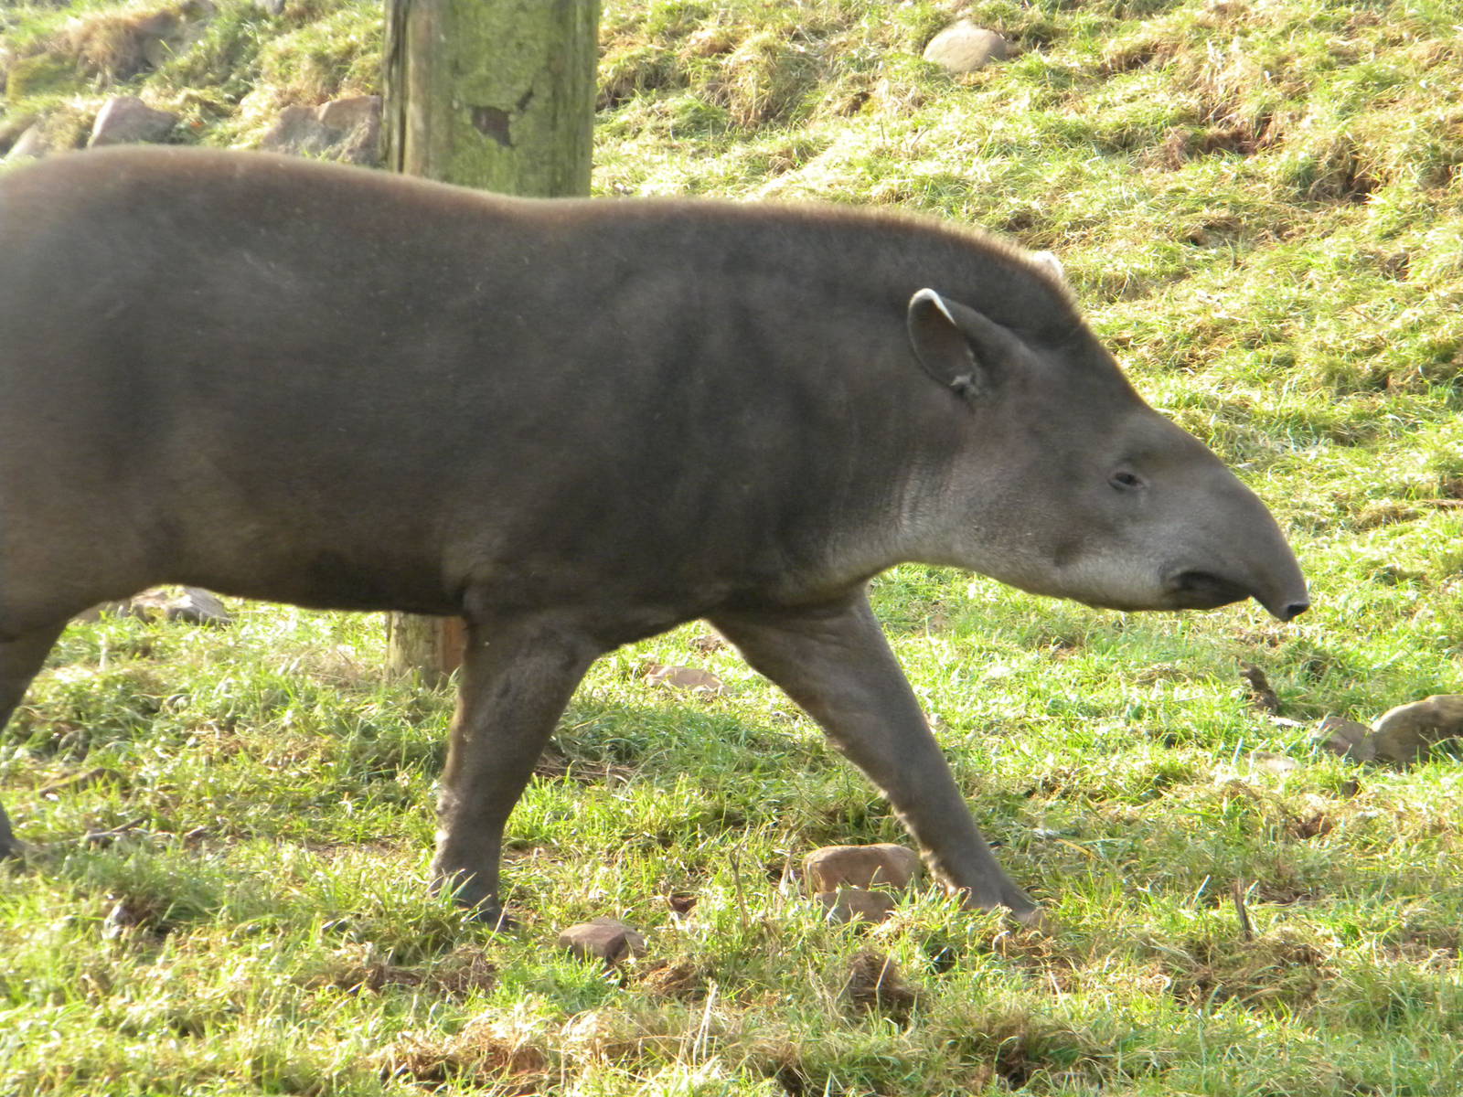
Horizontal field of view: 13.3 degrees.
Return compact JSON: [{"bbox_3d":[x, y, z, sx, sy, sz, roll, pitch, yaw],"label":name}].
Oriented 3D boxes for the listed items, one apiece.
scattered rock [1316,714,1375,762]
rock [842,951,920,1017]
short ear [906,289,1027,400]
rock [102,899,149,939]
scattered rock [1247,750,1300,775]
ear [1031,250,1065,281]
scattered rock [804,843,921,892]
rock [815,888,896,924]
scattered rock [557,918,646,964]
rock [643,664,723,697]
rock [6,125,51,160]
[{"bbox_3d":[0.835,0.259,8.500,0.085,0.060,0.070,0,8,0],"label":"scattered rock"},{"bbox_3d":[0.166,0.485,6.960,0.092,0.068,0.075,0,8,0],"label":"rock"},{"bbox_3d":[0.273,-0.237,7.270,0.120,0.122,0.080,3,9,22],"label":"short ear"},{"bbox_3d":[-0.710,0.435,7.330,0.055,0.043,0.050,0,8,0],"label":"rock"},{"bbox_3d":[0.728,0.288,8.400,0.072,0.030,0.055,0,8,0],"label":"scattered rock"},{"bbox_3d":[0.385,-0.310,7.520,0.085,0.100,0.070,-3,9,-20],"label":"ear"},{"bbox_3d":[0.158,0.388,7.550,0.138,0.060,0.095,0,8,0],"label":"scattered rock"},{"bbox_3d":[0.148,0.427,7.450,0.097,0.043,0.070,0,8,0],"label":"rock"},{"bbox_3d":[-0.150,0.455,7.230,0.098,0.045,0.080,-2,8,-15],"label":"scattered rock"},{"bbox_3d":[-0.070,0.189,8.970,0.115,0.038,0.085,0,8,0],"label":"rock"},{"bbox_3d":[-1.404,-0.810,12.500,0.110,0.090,0.100,0,8,0],"label":"rock"}]

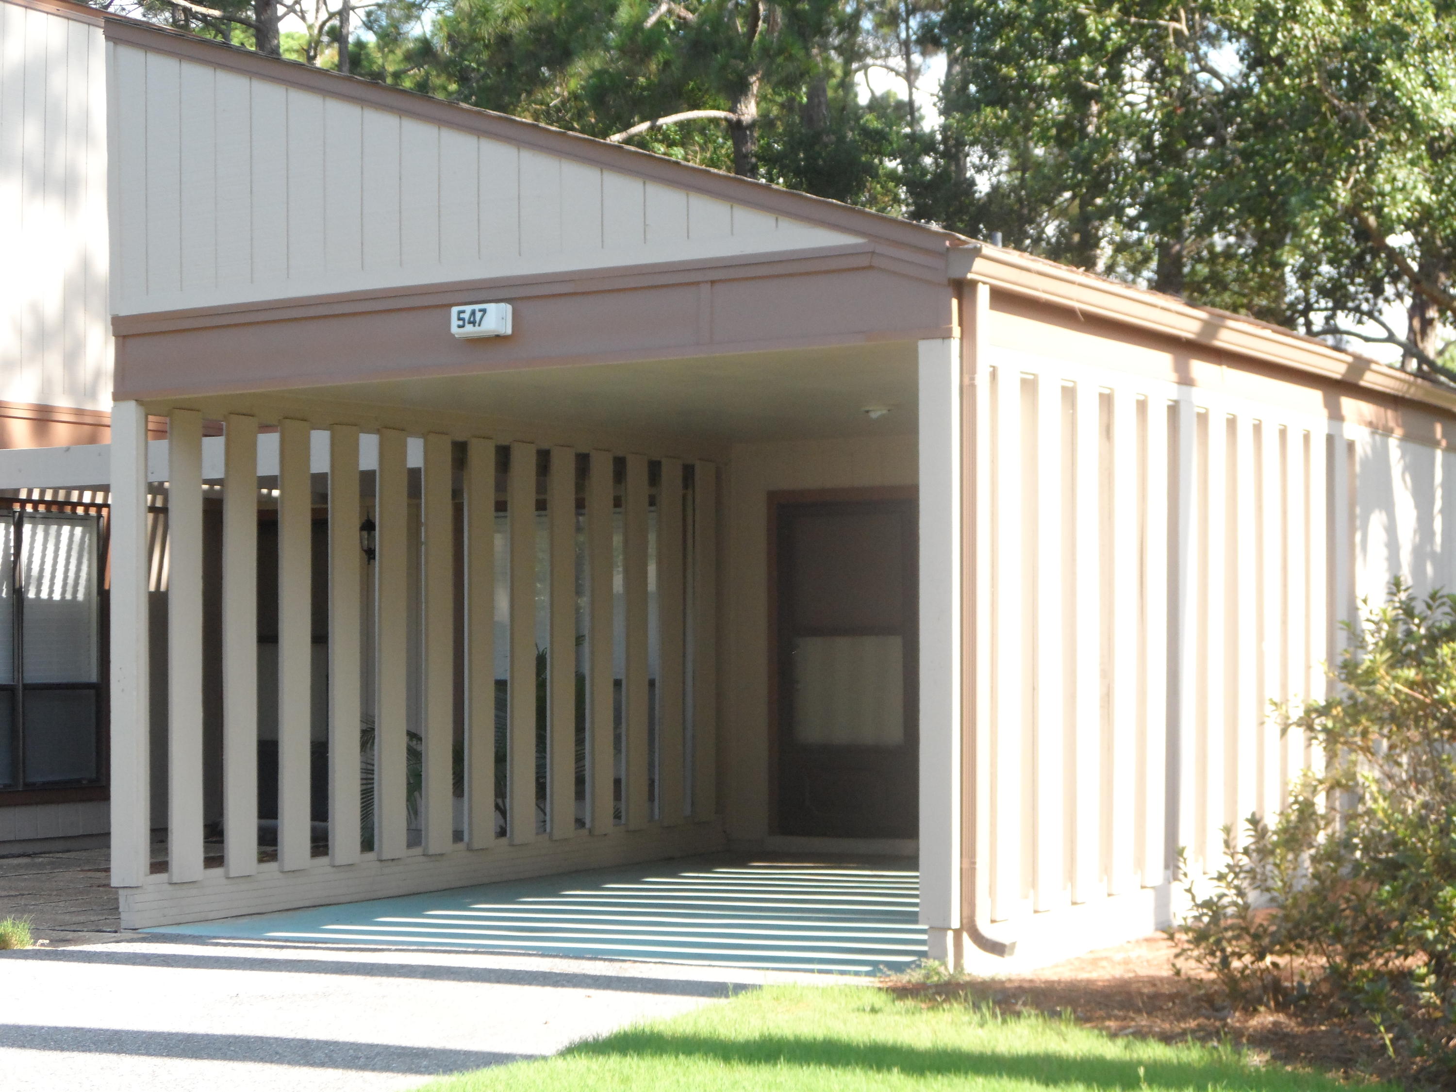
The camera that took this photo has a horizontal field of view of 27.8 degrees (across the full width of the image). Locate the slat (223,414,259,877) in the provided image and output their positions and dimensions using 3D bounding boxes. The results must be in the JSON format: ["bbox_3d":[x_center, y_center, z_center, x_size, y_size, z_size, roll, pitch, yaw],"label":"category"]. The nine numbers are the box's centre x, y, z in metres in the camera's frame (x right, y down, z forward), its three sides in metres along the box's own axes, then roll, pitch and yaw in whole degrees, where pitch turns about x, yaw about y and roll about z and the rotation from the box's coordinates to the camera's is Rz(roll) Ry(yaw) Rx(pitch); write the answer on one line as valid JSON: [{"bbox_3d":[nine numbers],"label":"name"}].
[{"bbox_3d":[-2.300,0.468,13.886,0.030,2.195,0.222,-1,-2,28],"label":"slat"}]

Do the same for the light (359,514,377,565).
[{"bbox_3d":[-2.344,-0.045,19.350,0.140,0.330,0.180,-2,-2,32],"label":"light"}]

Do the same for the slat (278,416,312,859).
[{"bbox_3d":[-2.106,0.478,14.251,0.030,2.202,0.222,-1,-2,28],"label":"slat"}]

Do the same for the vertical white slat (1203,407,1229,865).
[{"bbox_3d":[2.267,0.427,13.732,0.035,2.170,0.215,-1,-2,28],"label":"vertical white slat"}]

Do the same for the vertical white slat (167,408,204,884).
[{"bbox_3d":[-2.521,0.462,13.652,0.035,2.190,0.215,-1,-2,28],"label":"vertical white slat"}]

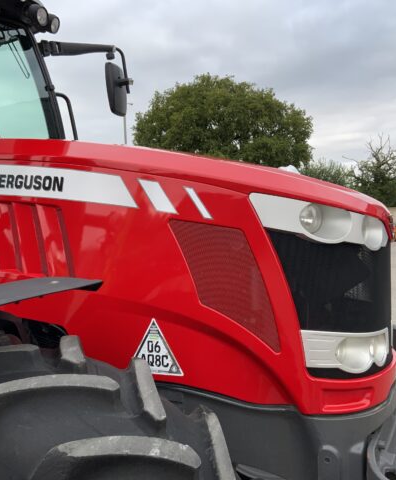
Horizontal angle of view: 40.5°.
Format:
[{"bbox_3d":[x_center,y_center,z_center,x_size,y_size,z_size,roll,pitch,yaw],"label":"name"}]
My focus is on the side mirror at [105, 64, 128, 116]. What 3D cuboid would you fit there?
[{"bbox_3d":[-0.537,-1.038,3.675,0.100,0.370,0.200,-2,2,18],"label":"side mirror"}]

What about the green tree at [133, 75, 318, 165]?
[{"bbox_3d":[1.746,-6.104,41.871,14.000,13.200,13.000,-2,1,0],"label":"green tree"}]

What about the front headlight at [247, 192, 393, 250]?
[{"bbox_3d":[0.418,-0.061,1.782,0.380,0.220,0.360,-1,2,26],"label":"front headlight"}]

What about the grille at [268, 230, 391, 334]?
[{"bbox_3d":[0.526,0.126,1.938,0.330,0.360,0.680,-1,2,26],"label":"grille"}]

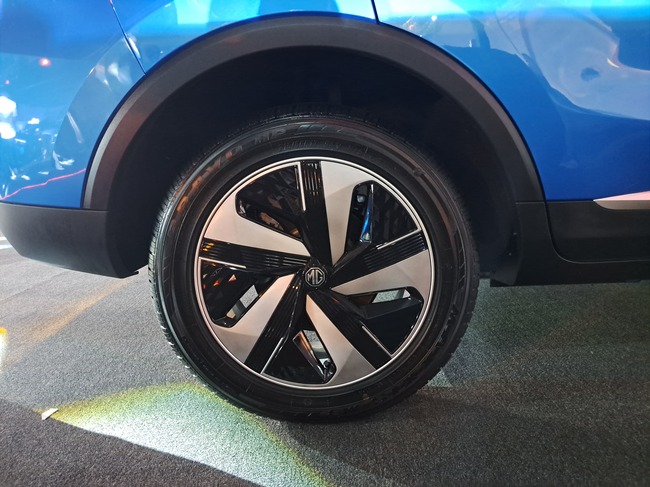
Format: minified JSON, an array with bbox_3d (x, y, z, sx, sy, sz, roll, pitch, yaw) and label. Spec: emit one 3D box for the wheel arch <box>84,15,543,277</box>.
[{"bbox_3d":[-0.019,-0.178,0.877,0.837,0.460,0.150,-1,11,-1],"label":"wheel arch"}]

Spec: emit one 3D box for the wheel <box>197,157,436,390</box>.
[{"bbox_3d":[-0.021,0.051,0.959,0.466,0.466,0.180,-1,11,-1],"label":"wheel"}]

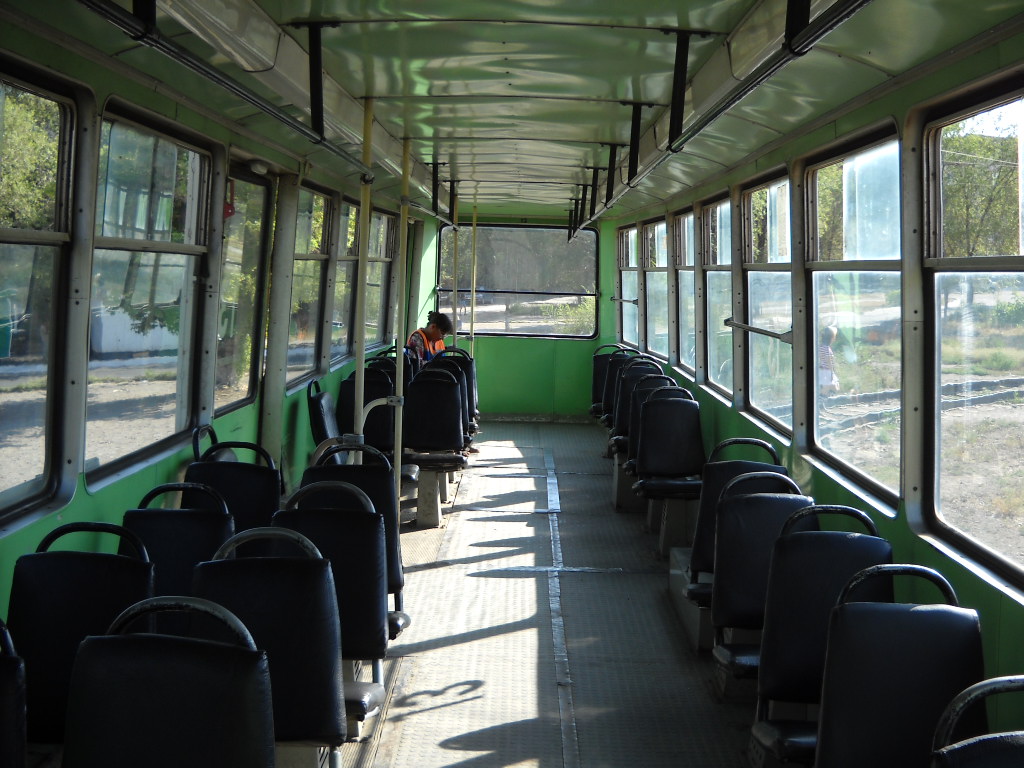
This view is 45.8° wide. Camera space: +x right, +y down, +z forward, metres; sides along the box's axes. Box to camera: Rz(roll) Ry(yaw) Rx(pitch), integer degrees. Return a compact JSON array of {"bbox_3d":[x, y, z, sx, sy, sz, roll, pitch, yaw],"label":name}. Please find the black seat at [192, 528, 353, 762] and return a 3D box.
[{"bbox_3d":[-0.619,0.662,2.825,0.420,0.570,0.480,2,5,1],"label":"black seat"}]

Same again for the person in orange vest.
[{"bbox_3d":[-0.632,-0.017,10.258,0.650,1.188,0.450,4,6,24],"label":"person in orange vest"}]

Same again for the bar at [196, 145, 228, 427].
[{"bbox_3d":[-1.218,-0.391,4.939,0.070,1.139,0.130,4,5,0],"label":"bar"}]

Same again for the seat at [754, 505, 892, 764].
[{"bbox_3d":[0.819,0.632,3.266,0.420,0.640,0.500,2,5,1],"label":"seat"}]

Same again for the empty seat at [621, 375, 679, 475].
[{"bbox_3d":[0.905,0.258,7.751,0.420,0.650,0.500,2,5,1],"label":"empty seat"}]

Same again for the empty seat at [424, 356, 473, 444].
[{"bbox_3d":[-0.512,0.182,8.441,0.427,0.670,0.513,2,5,0],"label":"empty seat"}]

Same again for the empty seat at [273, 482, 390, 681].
[{"bbox_3d":[-0.519,0.572,3.362,0.420,0.660,0.500,2,5,1],"label":"empty seat"}]

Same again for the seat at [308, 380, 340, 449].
[{"bbox_3d":[-0.797,0.327,6.342,0.550,0.680,0.420,2,5,1],"label":"seat"}]

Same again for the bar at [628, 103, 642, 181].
[{"bbox_3d":[0.471,-0.923,4.641,0.033,0.293,0.030,3,5,1],"label":"bar"}]

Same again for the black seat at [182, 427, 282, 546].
[{"bbox_3d":[-1.011,0.516,4.227,0.420,0.570,0.480,2,5,1],"label":"black seat"}]

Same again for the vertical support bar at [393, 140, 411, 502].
[{"bbox_3d":[-0.568,-0.193,6.290,0.034,2.120,0.034,2,5,1],"label":"vertical support bar"}]

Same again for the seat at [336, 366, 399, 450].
[{"bbox_3d":[-0.925,0.201,7.553,0.420,0.570,0.480,2,5,1],"label":"seat"}]

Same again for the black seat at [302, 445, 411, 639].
[{"bbox_3d":[-0.606,0.574,4.308,0.427,0.670,0.513,2,5,0],"label":"black seat"}]

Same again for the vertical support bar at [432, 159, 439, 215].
[{"bbox_3d":[-0.498,-1.279,7.948,0.037,0.340,0.020,2,5,0],"label":"vertical support bar"}]

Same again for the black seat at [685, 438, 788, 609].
[{"bbox_3d":[0.947,0.577,4.787,0.427,0.670,0.513,2,5,0],"label":"black seat"}]

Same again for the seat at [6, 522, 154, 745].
[{"bbox_3d":[-1.073,0.701,2.837,0.427,0.670,0.513,2,5,0],"label":"seat"}]

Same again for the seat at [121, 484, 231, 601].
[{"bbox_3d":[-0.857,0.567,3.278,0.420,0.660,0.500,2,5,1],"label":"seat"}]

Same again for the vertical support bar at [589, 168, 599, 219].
[{"bbox_3d":[0.561,-1.300,8.308,0.040,0.360,0.035,2,5,1],"label":"vertical support bar"}]

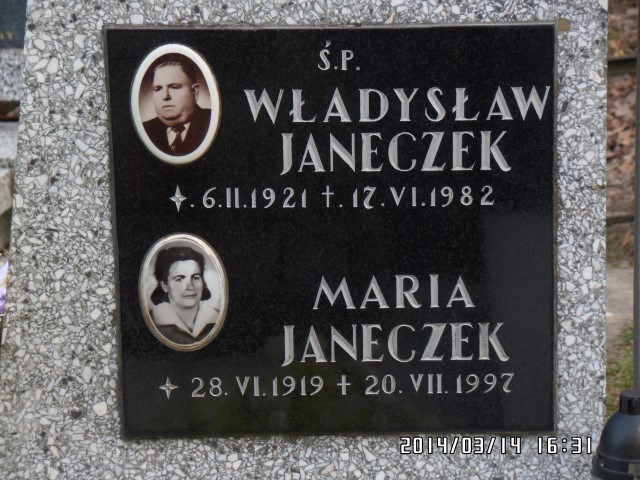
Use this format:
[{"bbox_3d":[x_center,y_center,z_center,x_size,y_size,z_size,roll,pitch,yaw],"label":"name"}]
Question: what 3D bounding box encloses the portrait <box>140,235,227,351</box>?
[{"bbox_3d":[-0.139,0.054,2.659,0.090,0.121,0.010,-1,15,2],"label":"portrait"}]

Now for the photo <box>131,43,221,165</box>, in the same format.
[{"bbox_3d":[-0.144,-0.136,2.607,0.090,0.123,0.010,-1,15,2],"label":"photo"}]

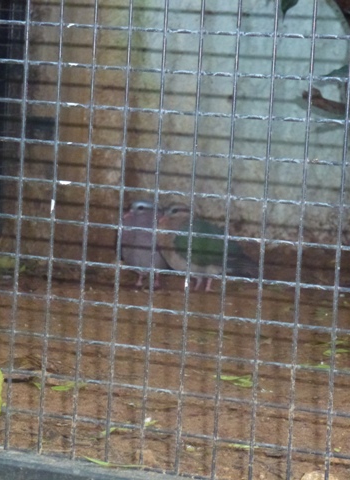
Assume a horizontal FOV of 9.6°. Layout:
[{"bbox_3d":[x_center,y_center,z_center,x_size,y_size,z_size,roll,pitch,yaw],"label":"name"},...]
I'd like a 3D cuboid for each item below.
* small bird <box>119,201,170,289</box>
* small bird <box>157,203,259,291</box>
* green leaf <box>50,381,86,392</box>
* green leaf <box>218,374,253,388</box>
[{"bbox_3d":[-0.057,0.010,4.180,0.100,0.172,0.200,5,6,17],"label":"small bird"},{"bbox_3d":[0.067,0.014,4.150,0.220,0.172,0.100,-1,7,-33],"label":"small bird"},{"bbox_3d":[-0.154,0.210,3.000,0.052,0.011,0.045,3,6,0],"label":"green leaf"},{"bbox_3d":[0.090,0.210,3.100,0.053,0.013,0.050,3,6,0],"label":"green leaf"}]

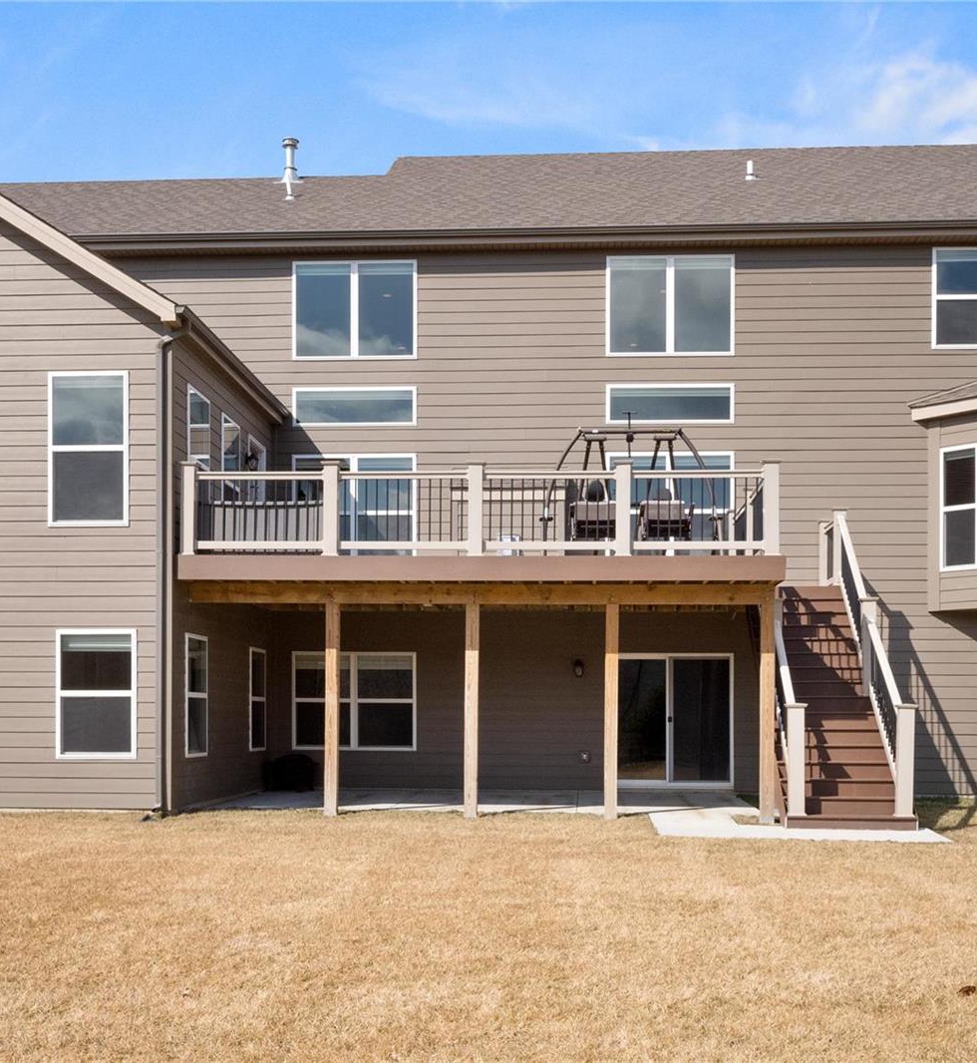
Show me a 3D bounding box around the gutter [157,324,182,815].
[{"bbox_3d":[-3.721,0.436,15.500,0.300,5.750,0.200,0,-2,4],"label":"gutter"}]

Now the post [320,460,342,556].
[{"bbox_3d":[-1.874,-0.267,15.800,0.230,1.110,0.230,0,-2,4],"label":"post"}]

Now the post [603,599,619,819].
[{"bbox_3d":[1.496,2.187,16.200,0.150,2.630,0.150,0,-2,4],"label":"post"}]

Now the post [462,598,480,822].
[{"bbox_3d":[-0.206,2.200,16.300,0.150,2.630,0.150,0,-2,4],"label":"post"}]

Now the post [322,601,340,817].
[{"bbox_3d":[-1.946,2.198,16.400,0.150,2.650,0.150,0,-2,4],"label":"post"}]

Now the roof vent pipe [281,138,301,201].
[{"bbox_3d":[-3.349,-6.185,22.600,0.310,1.000,0.310,0,-2,4],"label":"roof vent pipe"}]

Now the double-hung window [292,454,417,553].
[{"bbox_3d":[-2.057,-0.344,20.400,1.900,1.720,0.100,0,-2,4],"label":"double-hung window"}]

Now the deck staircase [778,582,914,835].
[{"bbox_3d":[4.230,2.060,16.750,1.500,2.950,3.700,0,-2,4],"label":"deck staircase"}]

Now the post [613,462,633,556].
[{"bbox_3d":[1.582,-0.262,15.550,0.230,1.110,0.230,0,-2,4],"label":"post"}]

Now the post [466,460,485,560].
[{"bbox_3d":[-0.154,-0.250,15.680,0.230,1.110,0.230,0,-2,4],"label":"post"}]

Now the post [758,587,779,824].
[{"bbox_3d":[3.390,2.128,16.100,0.160,2.800,0.160,0,-2,4],"label":"post"}]

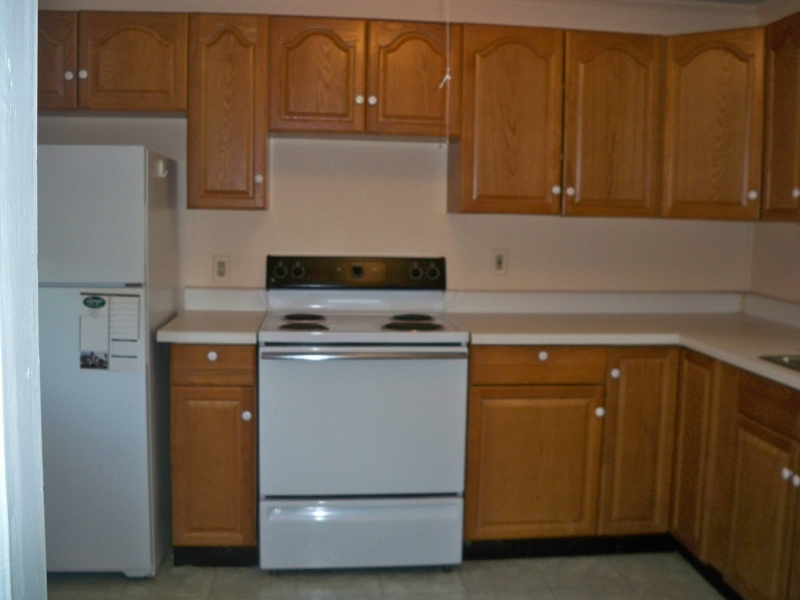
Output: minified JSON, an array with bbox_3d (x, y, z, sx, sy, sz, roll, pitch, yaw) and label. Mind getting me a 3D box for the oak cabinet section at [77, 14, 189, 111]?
[{"bbox_3d":[-1.029,-0.923,3.224,0.409,0.372,0.323,0,6,-6],"label":"oak cabinet section"}]

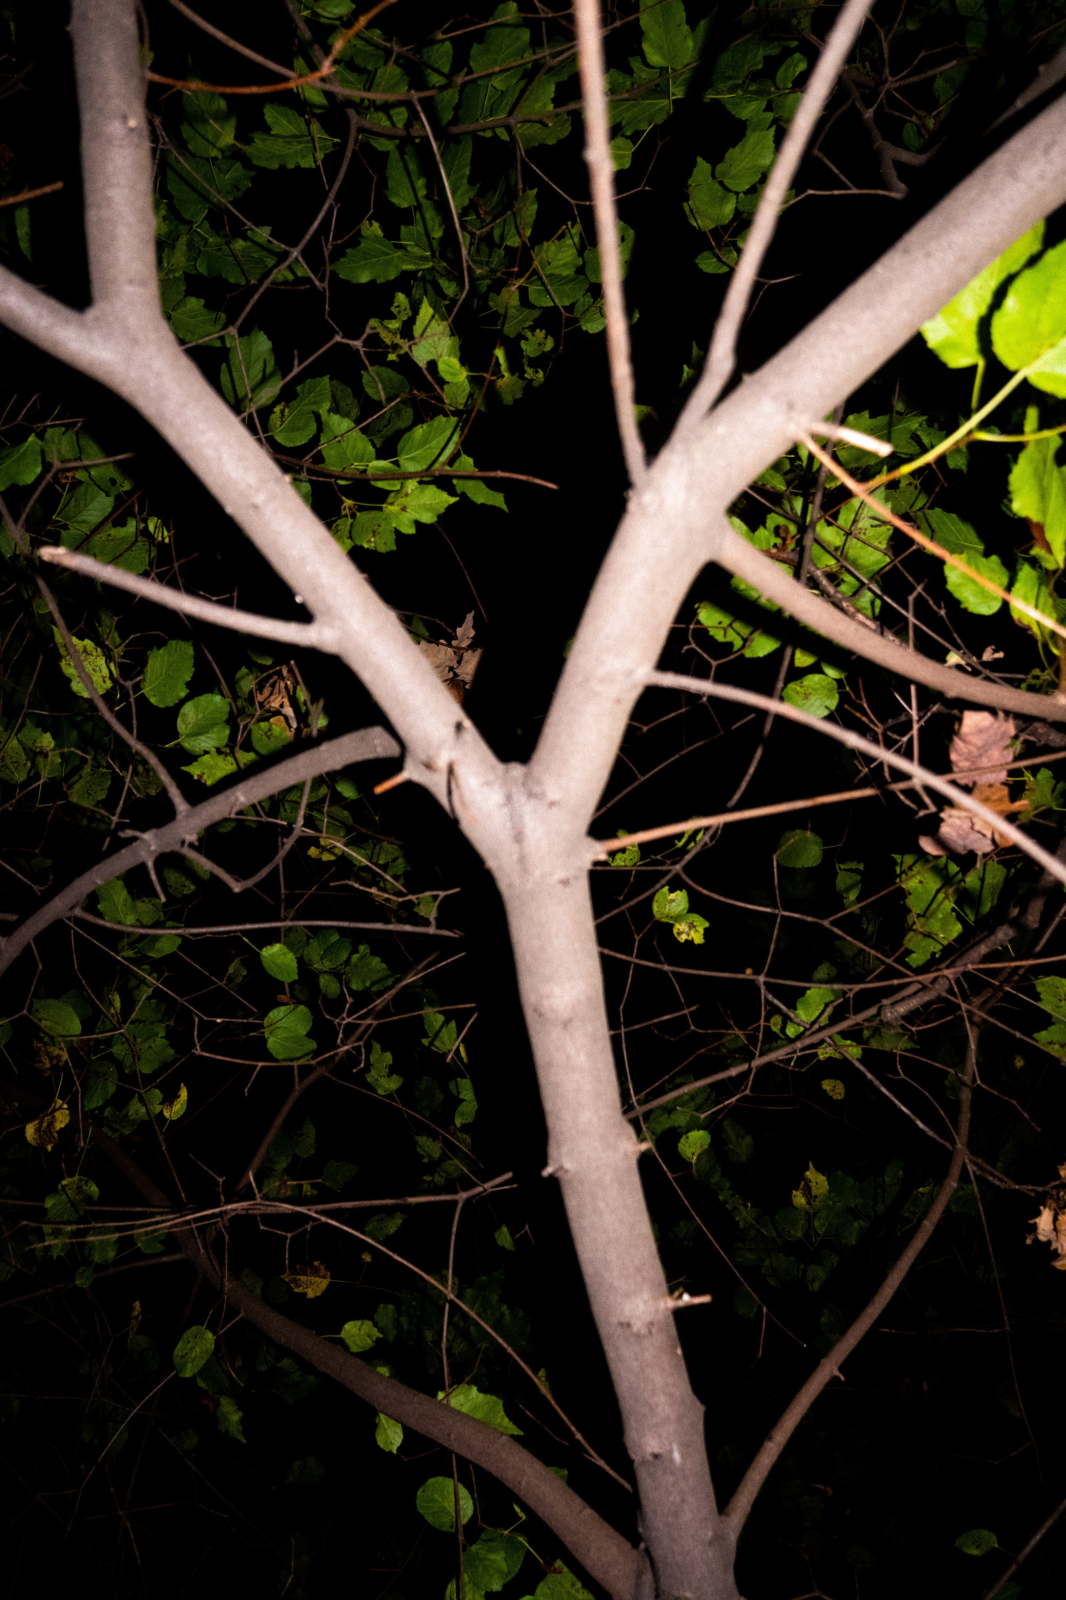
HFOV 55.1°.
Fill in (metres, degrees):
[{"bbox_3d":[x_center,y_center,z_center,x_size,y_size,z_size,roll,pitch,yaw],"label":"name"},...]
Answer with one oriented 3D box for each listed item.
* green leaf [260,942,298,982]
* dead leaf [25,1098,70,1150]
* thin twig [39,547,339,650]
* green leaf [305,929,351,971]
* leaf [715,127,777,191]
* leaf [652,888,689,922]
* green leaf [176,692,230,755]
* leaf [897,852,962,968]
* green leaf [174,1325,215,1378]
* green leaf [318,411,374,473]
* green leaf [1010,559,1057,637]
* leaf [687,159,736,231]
[{"bbox_3d":[-0.373,0.238,1.500,0.053,0.072,0.016,-41,-8,-24],"label":"green leaf"},{"bbox_3d":[-0.784,0.524,1.650,0.071,0.088,0.021,12,-32,-18],"label":"dead leaf"},{"bbox_3d":[-0.267,-0.160,0.800,0.227,0.026,0.022,14,-3,-10],"label":"thin twig"},{"bbox_3d":[-0.351,0.258,1.750,0.071,0.089,0.021,37,-23,4],"label":"green leaf"},{"bbox_3d":[0.313,-0.939,1.500,0.076,0.111,0.022,41,20,-3],"label":"leaf"},{"bbox_3d":[0.142,0.108,1.050,0.037,0.039,0.015,0,-18,0],"label":"leaf"},{"bbox_3d":[-0.447,-0.103,1.380,0.077,0.088,0.022,34,-17,-9],"label":"green leaf"},{"bbox_3d":[0.524,0.145,1.350,0.093,0.158,0.026,-6,-20,18],"label":"leaf"},{"bbox_3d":[-0.432,0.702,1.300,0.049,0.071,0.018,30,-15,9],"label":"green leaf"},{"bbox_3d":[-0.219,-0.421,1.200,0.062,0.081,0.022,-25,-13,-13],"label":"green leaf"},{"bbox_3d":[0.402,-0.163,0.820,0.038,0.063,0.020,-25,-8,-17],"label":"green leaf"},{"bbox_3d":[0.227,-0.770,1.300,0.064,0.095,0.022,-8,-14,-2],"label":"leaf"}]

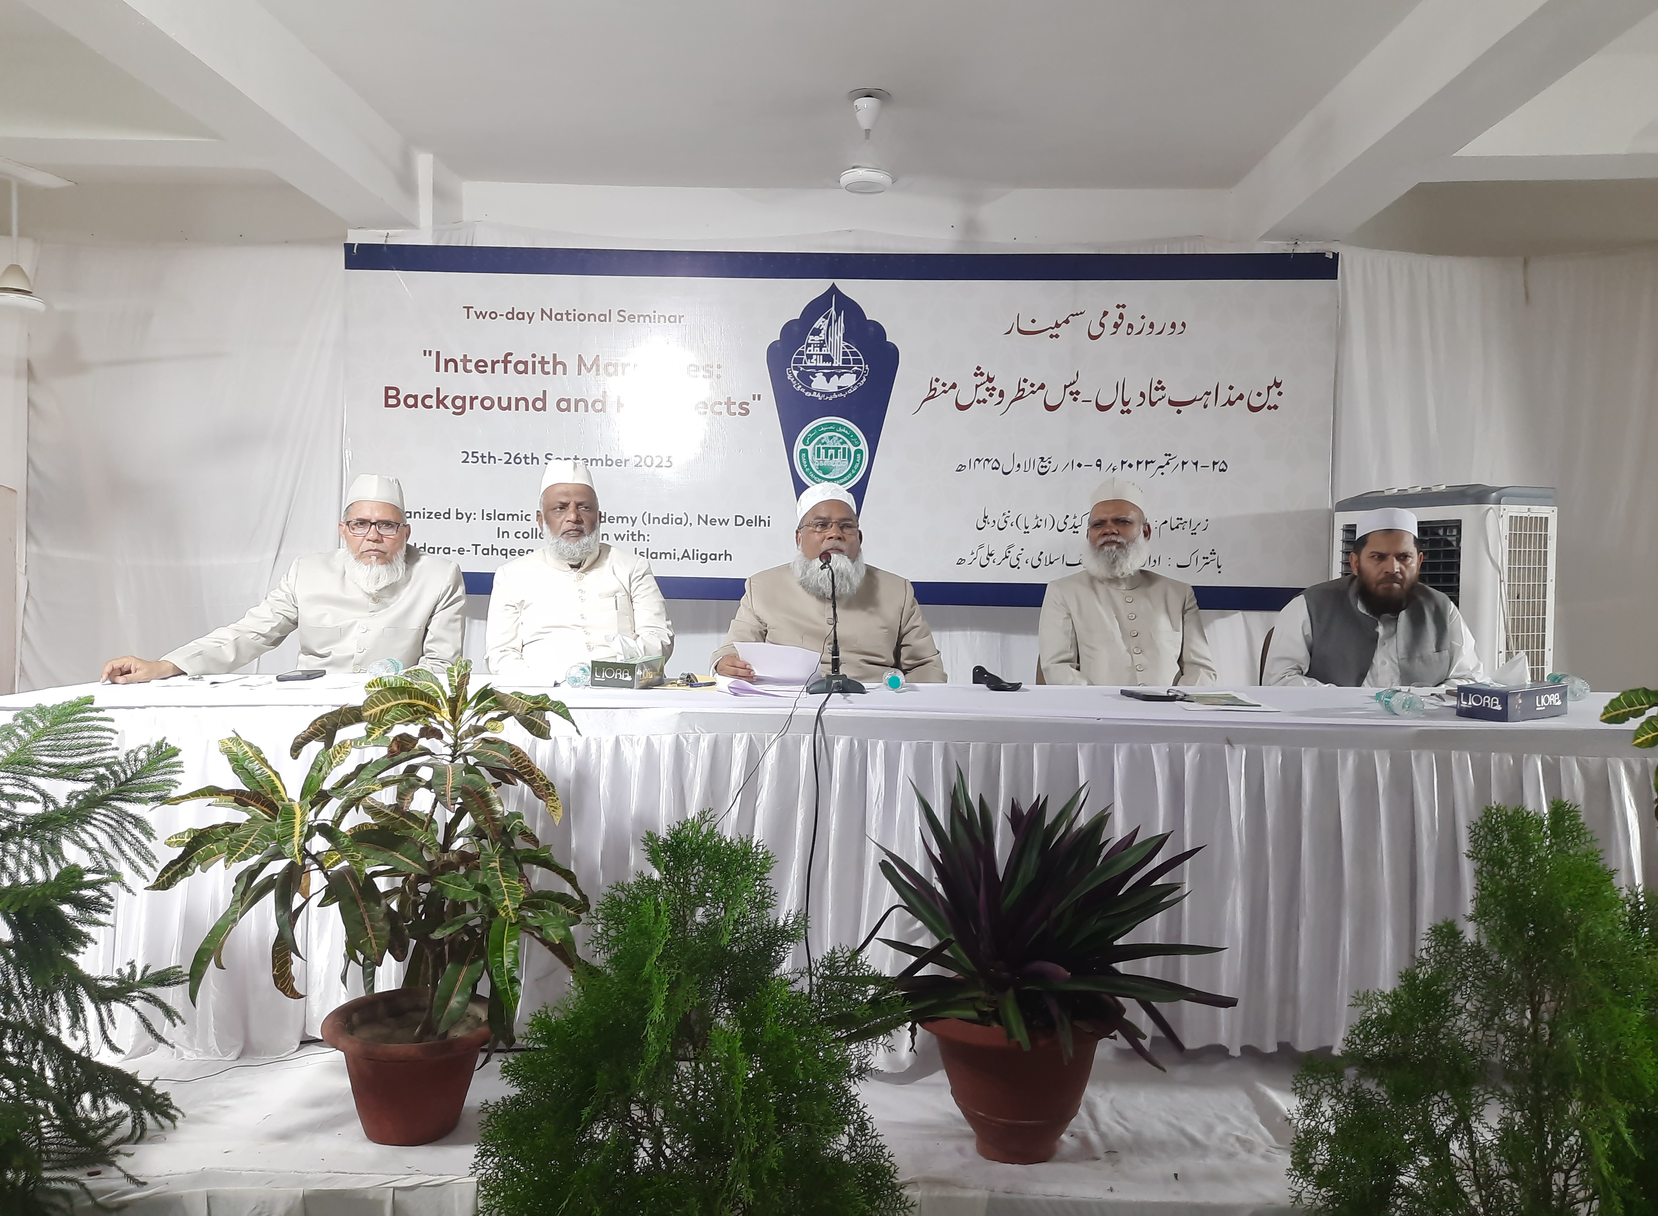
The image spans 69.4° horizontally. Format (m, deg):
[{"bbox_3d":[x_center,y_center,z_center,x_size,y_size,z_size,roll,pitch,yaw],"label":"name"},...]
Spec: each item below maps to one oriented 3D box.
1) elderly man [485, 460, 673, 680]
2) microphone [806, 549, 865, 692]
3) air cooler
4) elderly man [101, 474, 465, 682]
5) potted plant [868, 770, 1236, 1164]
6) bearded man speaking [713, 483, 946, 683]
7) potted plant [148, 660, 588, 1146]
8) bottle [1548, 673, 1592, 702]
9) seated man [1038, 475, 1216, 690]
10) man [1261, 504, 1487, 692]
[{"bbox_3d":[-0.722,0.272,3.441,0.540,1.370,0.760,0,2,-10],"label":"elderly man"},{"bbox_3d":[0.015,0.035,3.163,0.155,0.366,0.160,0,2,0],"label":"microphone"},{"bbox_3d":[2.161,0.244,4.230,0.430,1.300,0.630,-1,2,-33],"label":"air cooler"},{"bbox_3d":[-1.462,0.288,3.392,0.920,1.330,0.760,0,2,-12],"label":"elderly man"},{"bbox_3d":[0.415,0.641,2.273,0.680,0.730,0.660,0,2,0],"label":"potted plant"},{"bbox_3d":[-0.002,0.306,3.362,0.640,1.320,0.780,0,2,0],"label":"bearded man speaking"},{"bbox_3d":[-0.874,0.539,2.340,0.820,0.910,0.740,0,2,0],"label":"potted plant"},{"bbox_3d":[1.908,0.201,3.118,0.060,0.060,0.180,1,5,10],"label":"bottle"},{"bbox_3d":[0.858,0.295,3.442,0.520,1.350,0.760,1,2,9],"label":"seated man"},{"bbox_3d":[1.497,0.349,3.333,0.600,1.260,0.820,1,2,17],"label":"man"}]

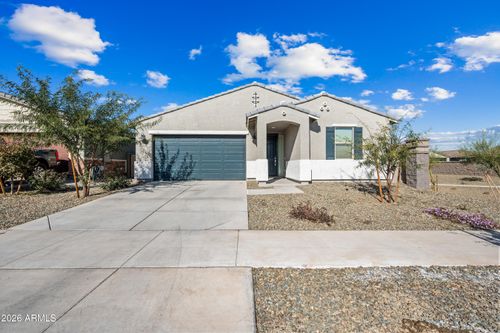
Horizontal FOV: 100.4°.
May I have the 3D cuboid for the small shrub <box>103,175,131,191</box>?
[{"bbox_3d":[-5.580,0.630,8.700,1.000,0.600,0.900,0,0,0],"label":"small shrub"}]

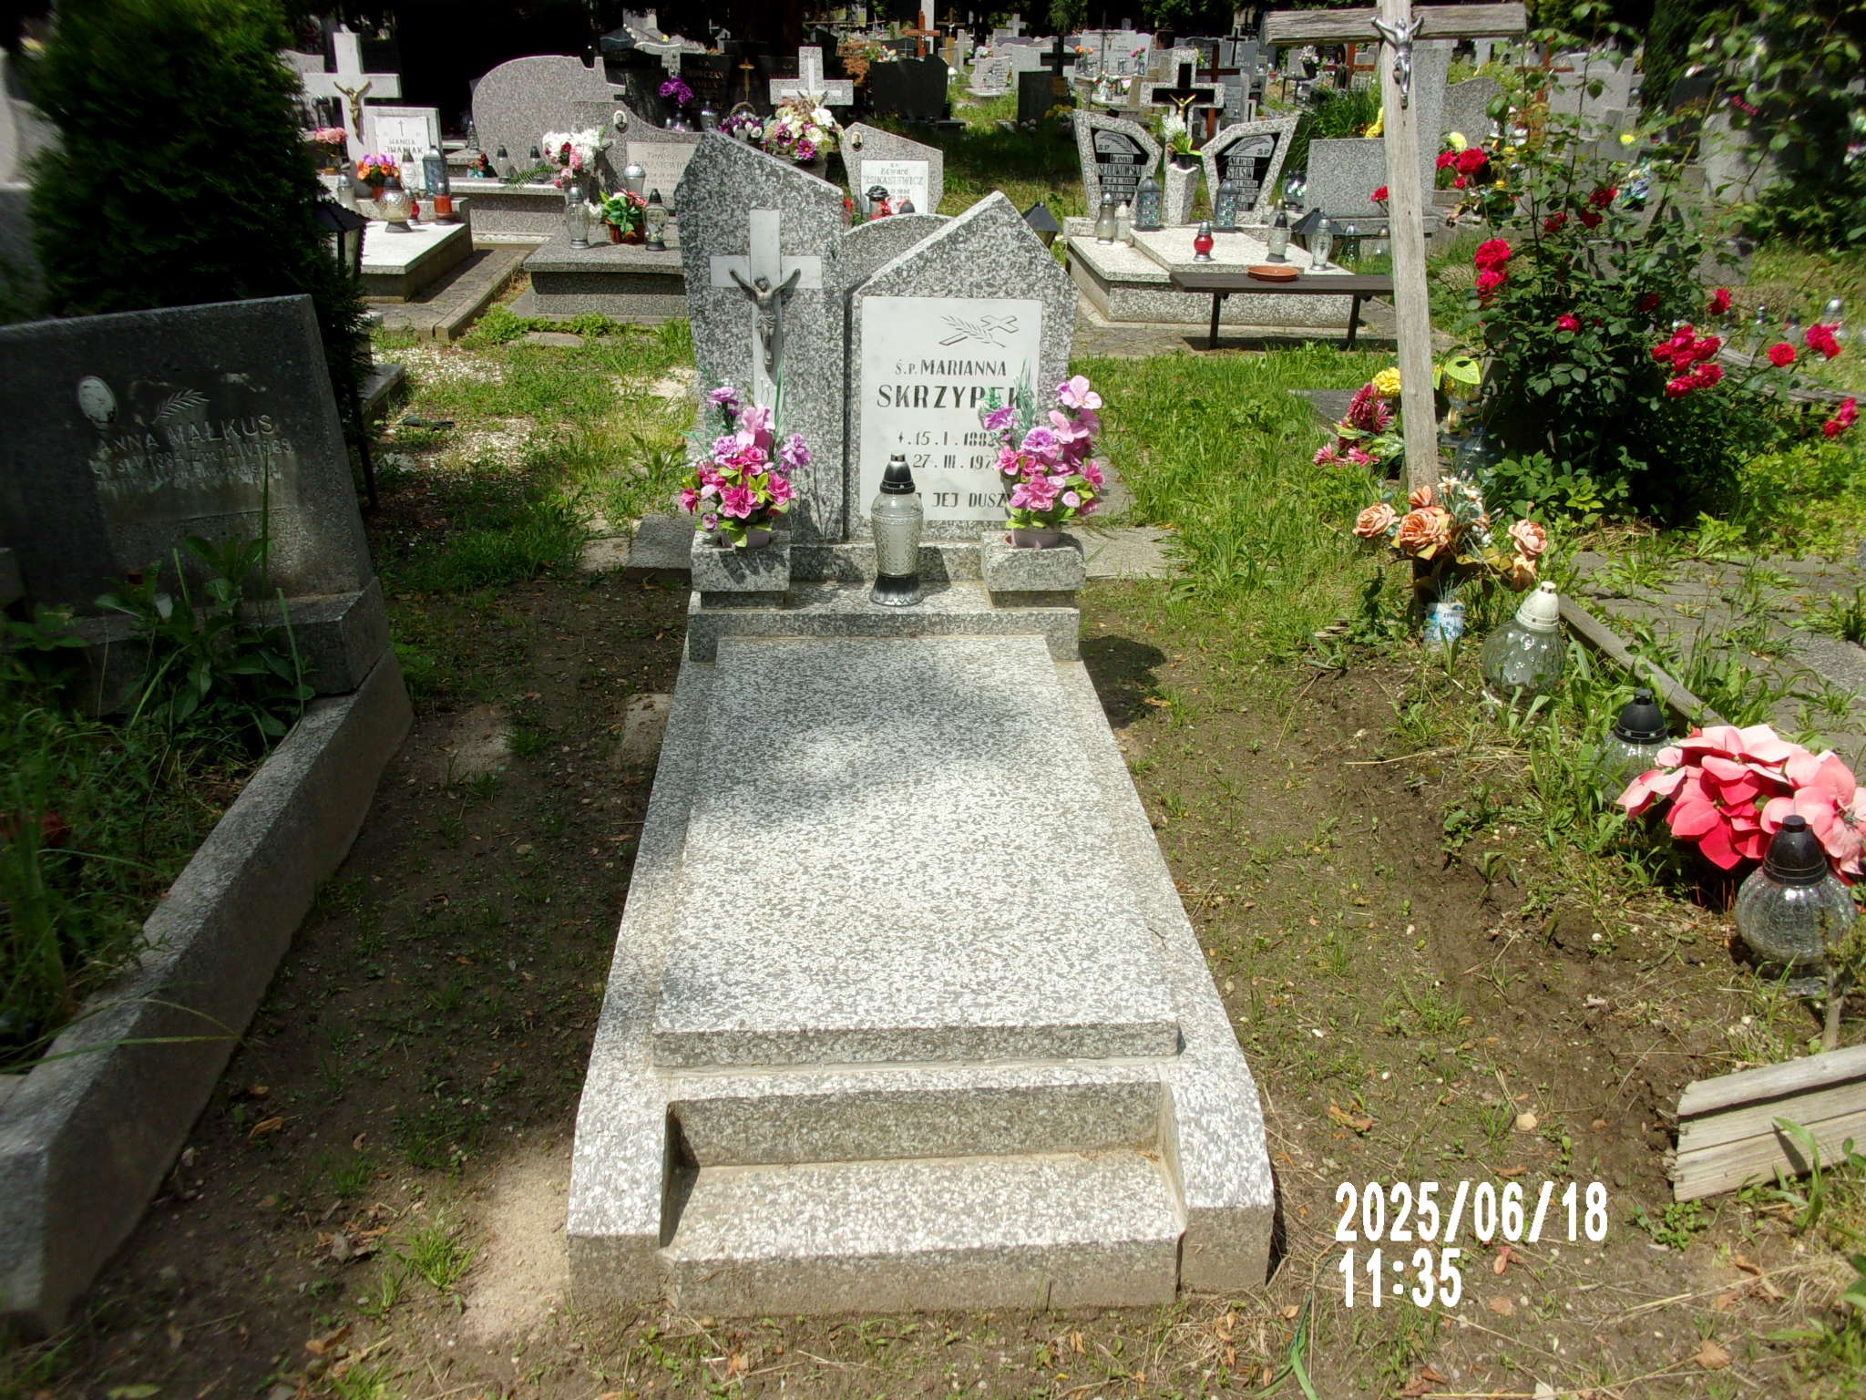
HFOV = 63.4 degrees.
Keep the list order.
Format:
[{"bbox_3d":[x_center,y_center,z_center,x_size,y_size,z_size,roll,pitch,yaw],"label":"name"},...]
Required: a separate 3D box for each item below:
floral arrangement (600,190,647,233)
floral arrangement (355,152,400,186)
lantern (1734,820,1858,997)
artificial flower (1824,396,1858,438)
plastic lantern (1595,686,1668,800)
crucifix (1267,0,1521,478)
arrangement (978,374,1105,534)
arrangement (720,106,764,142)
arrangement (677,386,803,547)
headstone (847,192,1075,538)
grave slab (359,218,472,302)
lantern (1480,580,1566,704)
[{"bbox_3d":[-1.698,-2.659,8.284,0.257,0.261,0.230,0,24,-4],"label":"floral arrangement"},{"bbox_3d":[-3.482,-3.313,9.477,0.264,0.217,0.240,0,24,-4],"label":"floral arrangement"},{"bbox_3d":[1.434,0.332,2.528,0.211,0.315,0.211,-10,25,1],"label":"lantern"},{"bbox_3d":[3.129,-0.974,5.200,0.115,0.145,0.110,0,24,-4],"label":"artificial flower"},{"bbox_3d":[1.470,0.101,3.123,0.190,0.280,0.190,0,24,-4],"label":"plastic lantern"},{"bbox_3d":[1.173,-0.984,3.770,0.627,1.699,0.100,-9,22,0],"label":"crucifix"},{"bbox_3d":[0.227,-0.501,3.110,0.266,0.335,0.220,0,24,-4],"label":"arrangement"},{"bbox_3d":[-1.485,-4.450,11.694,0.350,0.330,0.300,0,24,-4],"label":"arrangement"},{"bbox_3d":[-0.414,-0.495,3.252,0.270,0.370,0.230,0,24,-4],"label":"arrangement"},{"bbox_3d":[0.058,-0.736,3.352,0.486,0.763,0.110,-1,23,-4],"label":"headstone"},{"bbox_3d":[-3.305,-2.551,8.722,0.920,0.180,1.763,0,24,-4],"label":"grave slab"},{"bbox_3d":[1.445,-0.148,3.624,0.208,0.284,0.208,2,24,-5],"label":"lantern"}]

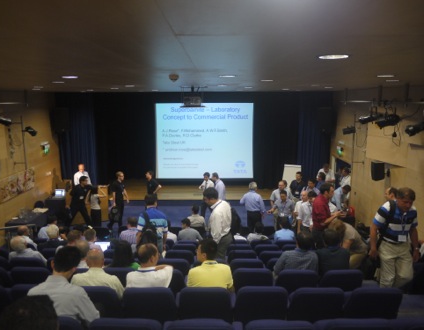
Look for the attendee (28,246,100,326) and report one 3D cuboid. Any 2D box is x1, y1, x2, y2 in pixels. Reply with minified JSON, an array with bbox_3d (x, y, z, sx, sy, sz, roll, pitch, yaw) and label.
[{"bbox_3d":[-1.140,1.251,2.930,0.560,1.240,0.750,1,10,11],"label":"attendee"}]

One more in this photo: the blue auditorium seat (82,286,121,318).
[{"bbox_3d":[-1.080,1.519,3.667,0.530,0.880,0.600,0,9,0],"label":"blue auditorium seat"}]

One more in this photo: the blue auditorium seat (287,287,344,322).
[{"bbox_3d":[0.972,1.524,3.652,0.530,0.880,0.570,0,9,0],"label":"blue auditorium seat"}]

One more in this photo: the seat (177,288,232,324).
[{"bbox_3d":[-0.060,1.540,3.791,0.520,0.830,0.580,0,10,0],"label":"seat"}]

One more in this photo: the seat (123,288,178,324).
[{"bbox_3d":[-0.578,1.522,3.667,0.530,0.880,0.600,0,9,0],"label":"seat"}]

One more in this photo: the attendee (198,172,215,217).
[{"bbox_3d":[-0.172,1.084,11.114,0.500,1.700,0.380,-1,10,-8],"label":"attendee"}]

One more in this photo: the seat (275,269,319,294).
[{"bbox_3d":[0.983,1.605,4.432,0.500,0.920,0.600,0,10,1],"label":"seat"}]

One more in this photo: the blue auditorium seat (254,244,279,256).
[{"bbox_3d":[0.997,1.840,6.668,0.500,0.820,0.520,0,4,1],"label":"blue auditorium seat"}]

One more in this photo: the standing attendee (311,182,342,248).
[{"bbox_3d":[1.826,1.199,5.714,0.480,1.830,0.500,0,4,-5],"label":"standing attendee"}]

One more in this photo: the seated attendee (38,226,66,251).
[{"bbox_3d":[-2.566,1.566,5.962,0.520,1.220,0.750,0,4,3],"label":"seated attendee"}]

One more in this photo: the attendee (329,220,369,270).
[{"bbox_3d":[1.975,1.397,5.254,0.640,1.220,0.480,-6,11,-29],"label":"attendee"}]

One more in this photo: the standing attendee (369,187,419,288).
[{"bbox_3d":[2.104,1.115,4.161,0.600,1.740,0.450,0,9,0],"label":"standing attendee"}]

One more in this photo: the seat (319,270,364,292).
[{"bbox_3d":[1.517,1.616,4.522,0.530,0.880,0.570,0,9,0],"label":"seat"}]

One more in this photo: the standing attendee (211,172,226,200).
[{"bbox_3d":[0.194,1.120,10.662,0.380,1.780,0.500,2,5,30],"label":"standing attendee"}]

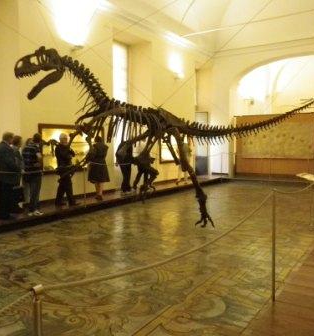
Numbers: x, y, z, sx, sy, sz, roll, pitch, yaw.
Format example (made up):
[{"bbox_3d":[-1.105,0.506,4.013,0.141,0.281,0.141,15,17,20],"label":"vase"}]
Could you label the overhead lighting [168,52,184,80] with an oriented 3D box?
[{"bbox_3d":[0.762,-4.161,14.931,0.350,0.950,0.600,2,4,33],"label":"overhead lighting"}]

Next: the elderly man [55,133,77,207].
[{"bbox_3d":[-2.169,0.047,8.701,0.520,1.720,0.400,0,3,3],"label":"elderly man"}]

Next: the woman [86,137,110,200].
[{"bbox_3d":[-1.574,-0.001,9.742,0.540,1.680,0.400,-3,4,-33],"label":"woman"}]

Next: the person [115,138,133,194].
[{"bbox_3d":[-1.000,-0.074,11.026,0.500,1.660,0.420,1,4,23],"label":"person"}]

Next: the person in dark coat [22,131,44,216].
[{"bbox_3d":[-2.604,0.137,7.539,0.450,1.690,0.330,2,4,30],"label":"person in dark coat"}]

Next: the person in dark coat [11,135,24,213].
[{"bbox_3d":[-3.106,0.126,8.030,0.480,1.660,0.340,1,4,23],"label":"person in dark coat"}]

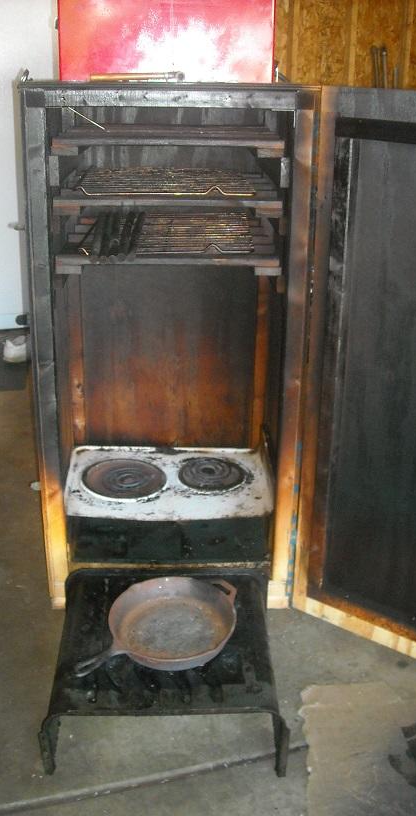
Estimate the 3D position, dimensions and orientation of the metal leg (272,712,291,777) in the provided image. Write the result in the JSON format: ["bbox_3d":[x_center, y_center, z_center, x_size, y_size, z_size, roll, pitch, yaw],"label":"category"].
[{"bbox_3d":[0.141,0.645,1.579,0.033,0.150,0.030,0,21,-3],"label":"metal leg"}]

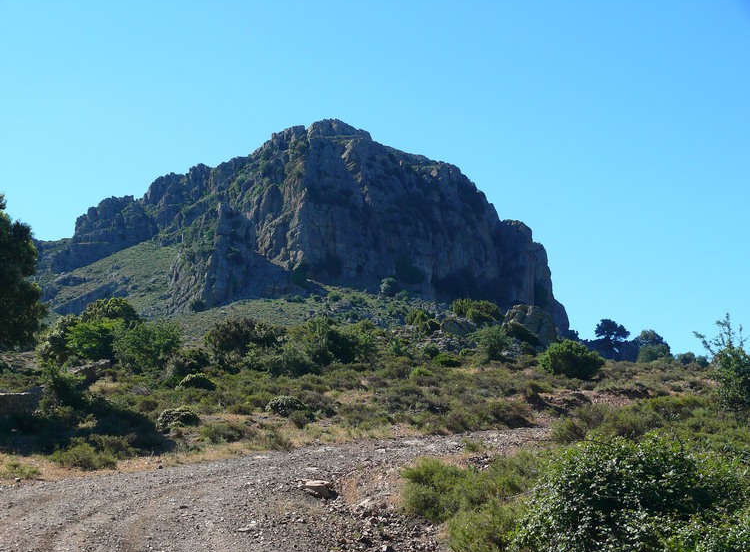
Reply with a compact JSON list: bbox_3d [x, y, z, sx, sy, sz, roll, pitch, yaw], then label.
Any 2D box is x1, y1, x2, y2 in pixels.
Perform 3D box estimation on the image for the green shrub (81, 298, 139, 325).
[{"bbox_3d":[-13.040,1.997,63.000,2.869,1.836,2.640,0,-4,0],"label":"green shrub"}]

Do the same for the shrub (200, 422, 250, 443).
[{"bbox_3d":[-2.954,3.062,25.000,0.892,0.422,0.821,0,-4,0],"label":"shrub"}]

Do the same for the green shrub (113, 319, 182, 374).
[{"bbox_3d":[-9.613,2.979,54.000,2.869,2.236,2.640,0,-4,0],"label":"green shrub"}]

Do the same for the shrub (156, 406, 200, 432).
[{"bbox_3d":[-4.141,3.011,27.000,0.881,0.538,0.811,0,-4,0],"label":"shrub"}]

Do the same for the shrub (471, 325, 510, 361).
[{"bbox_3d":[5.604,3.275,62.000,1.882,1.712,1.732,0,-4,0],"label":"shrub"}]

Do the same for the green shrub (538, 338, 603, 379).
[{"bbox_3d":[7.381,3.136,48.000,2.405,1.472,2.212,0,-4,0],"label":"green shrub"}]

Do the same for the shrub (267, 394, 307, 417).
[{"bbox_3d":[-2.216,3.268,32.000,0.972,0.540,0.894,0,-4,0],"label":"shrub"}]

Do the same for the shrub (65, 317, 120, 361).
[{"bbox_3d":[-12.512,2.832,57.000,2.423,1.923,2.229,0,-4,0],"label":"shrub"}]

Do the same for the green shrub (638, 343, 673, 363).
[{"bbox_3d":[20.853,5.761,95.000,2.452,1.457,2.256,0,-4,0],"label":"green shrub"}]

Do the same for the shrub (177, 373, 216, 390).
[{"bbox_3d":[-5.834,3.484,42.000,1.211,0.548,1.115,0,-4,0],"label":"shrub"}]

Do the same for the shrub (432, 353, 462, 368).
[{"bbox_3d":[3.177,3.703,56.000,1.275,0.601,1.173,0,-4,0],"label":"shrub"}]

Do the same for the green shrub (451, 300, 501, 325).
[{"bbox_3d":[7.620,2.713,95.000,3.606,1.894,3.317,0,-4,0],"label":"green shrub"}]

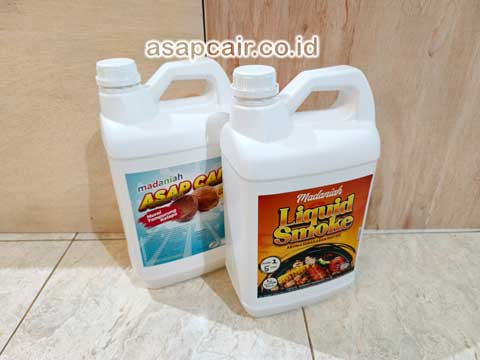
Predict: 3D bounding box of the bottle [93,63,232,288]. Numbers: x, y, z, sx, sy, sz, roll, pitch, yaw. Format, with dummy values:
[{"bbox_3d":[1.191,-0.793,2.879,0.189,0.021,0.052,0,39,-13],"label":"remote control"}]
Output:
[{"bbox_3d":[-0.096,-0.014,0.488,0.184,0.321,0.130,-13,31,-21],"label":"bottle"}]

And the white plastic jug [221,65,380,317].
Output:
[{"bbox_3d":[0.075,0.012,0.436,0.184,0.321,0.130,-10,30,-16],"label":"white plastic jug"}]

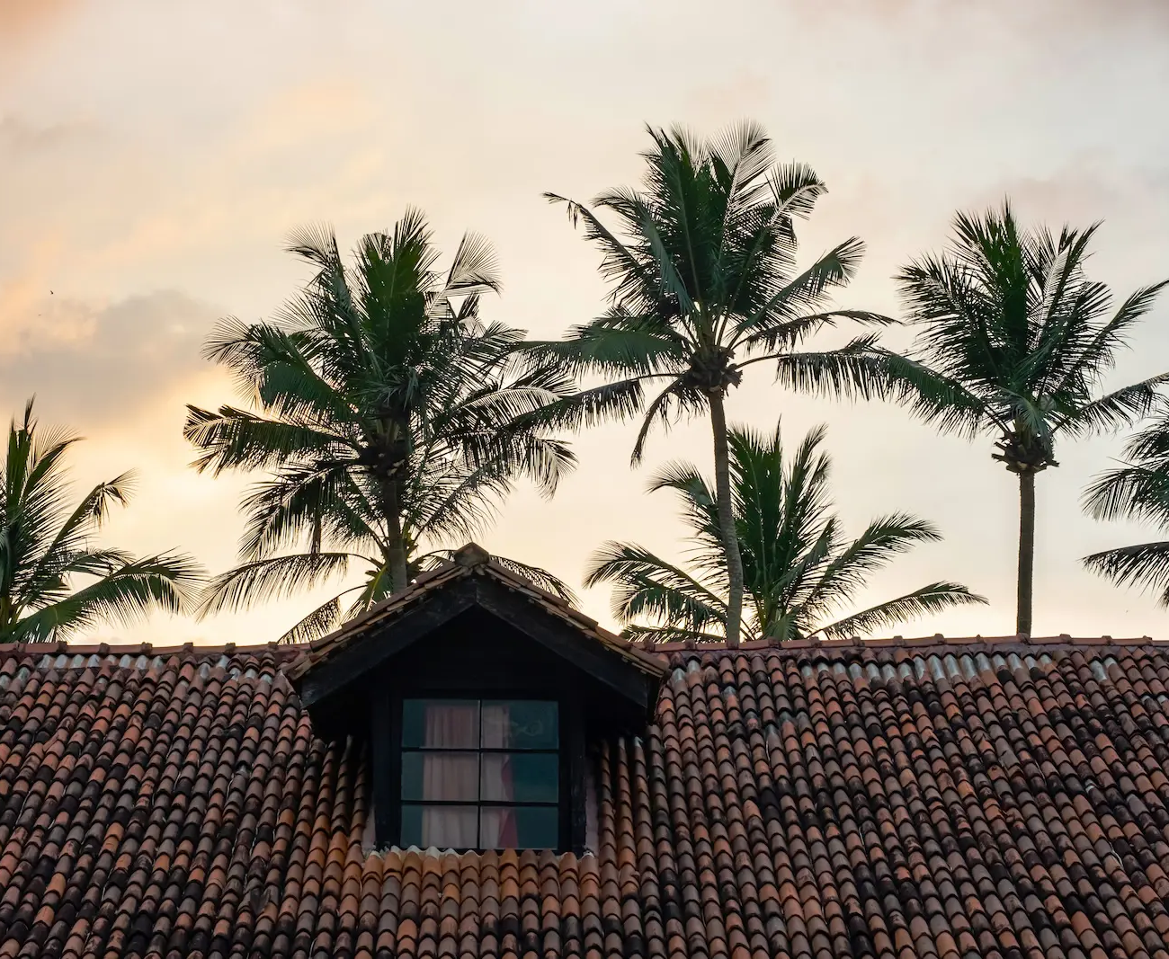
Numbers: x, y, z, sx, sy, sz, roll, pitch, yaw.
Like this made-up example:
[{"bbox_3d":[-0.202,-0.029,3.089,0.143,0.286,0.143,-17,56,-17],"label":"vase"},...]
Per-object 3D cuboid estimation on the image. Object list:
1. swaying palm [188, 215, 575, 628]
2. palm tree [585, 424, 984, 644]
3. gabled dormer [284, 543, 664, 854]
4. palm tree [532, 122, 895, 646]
[{"bbox_3d":[-3.830,4.970,54.420,7.260,20.840,7.260,0,-15,-1],"label":"swaying palm"},{"bbox_3d":[4.100,7.720,60.080,8.170,18.340,8.170,0,-15,-1],"label":"palm tree"},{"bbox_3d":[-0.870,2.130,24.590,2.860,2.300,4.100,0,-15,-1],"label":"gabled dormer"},{"bbox_3d":[2.630,4.350,58.860,7.370,24.250,7.370,0,-15,-1],"label":"palm tree"}]

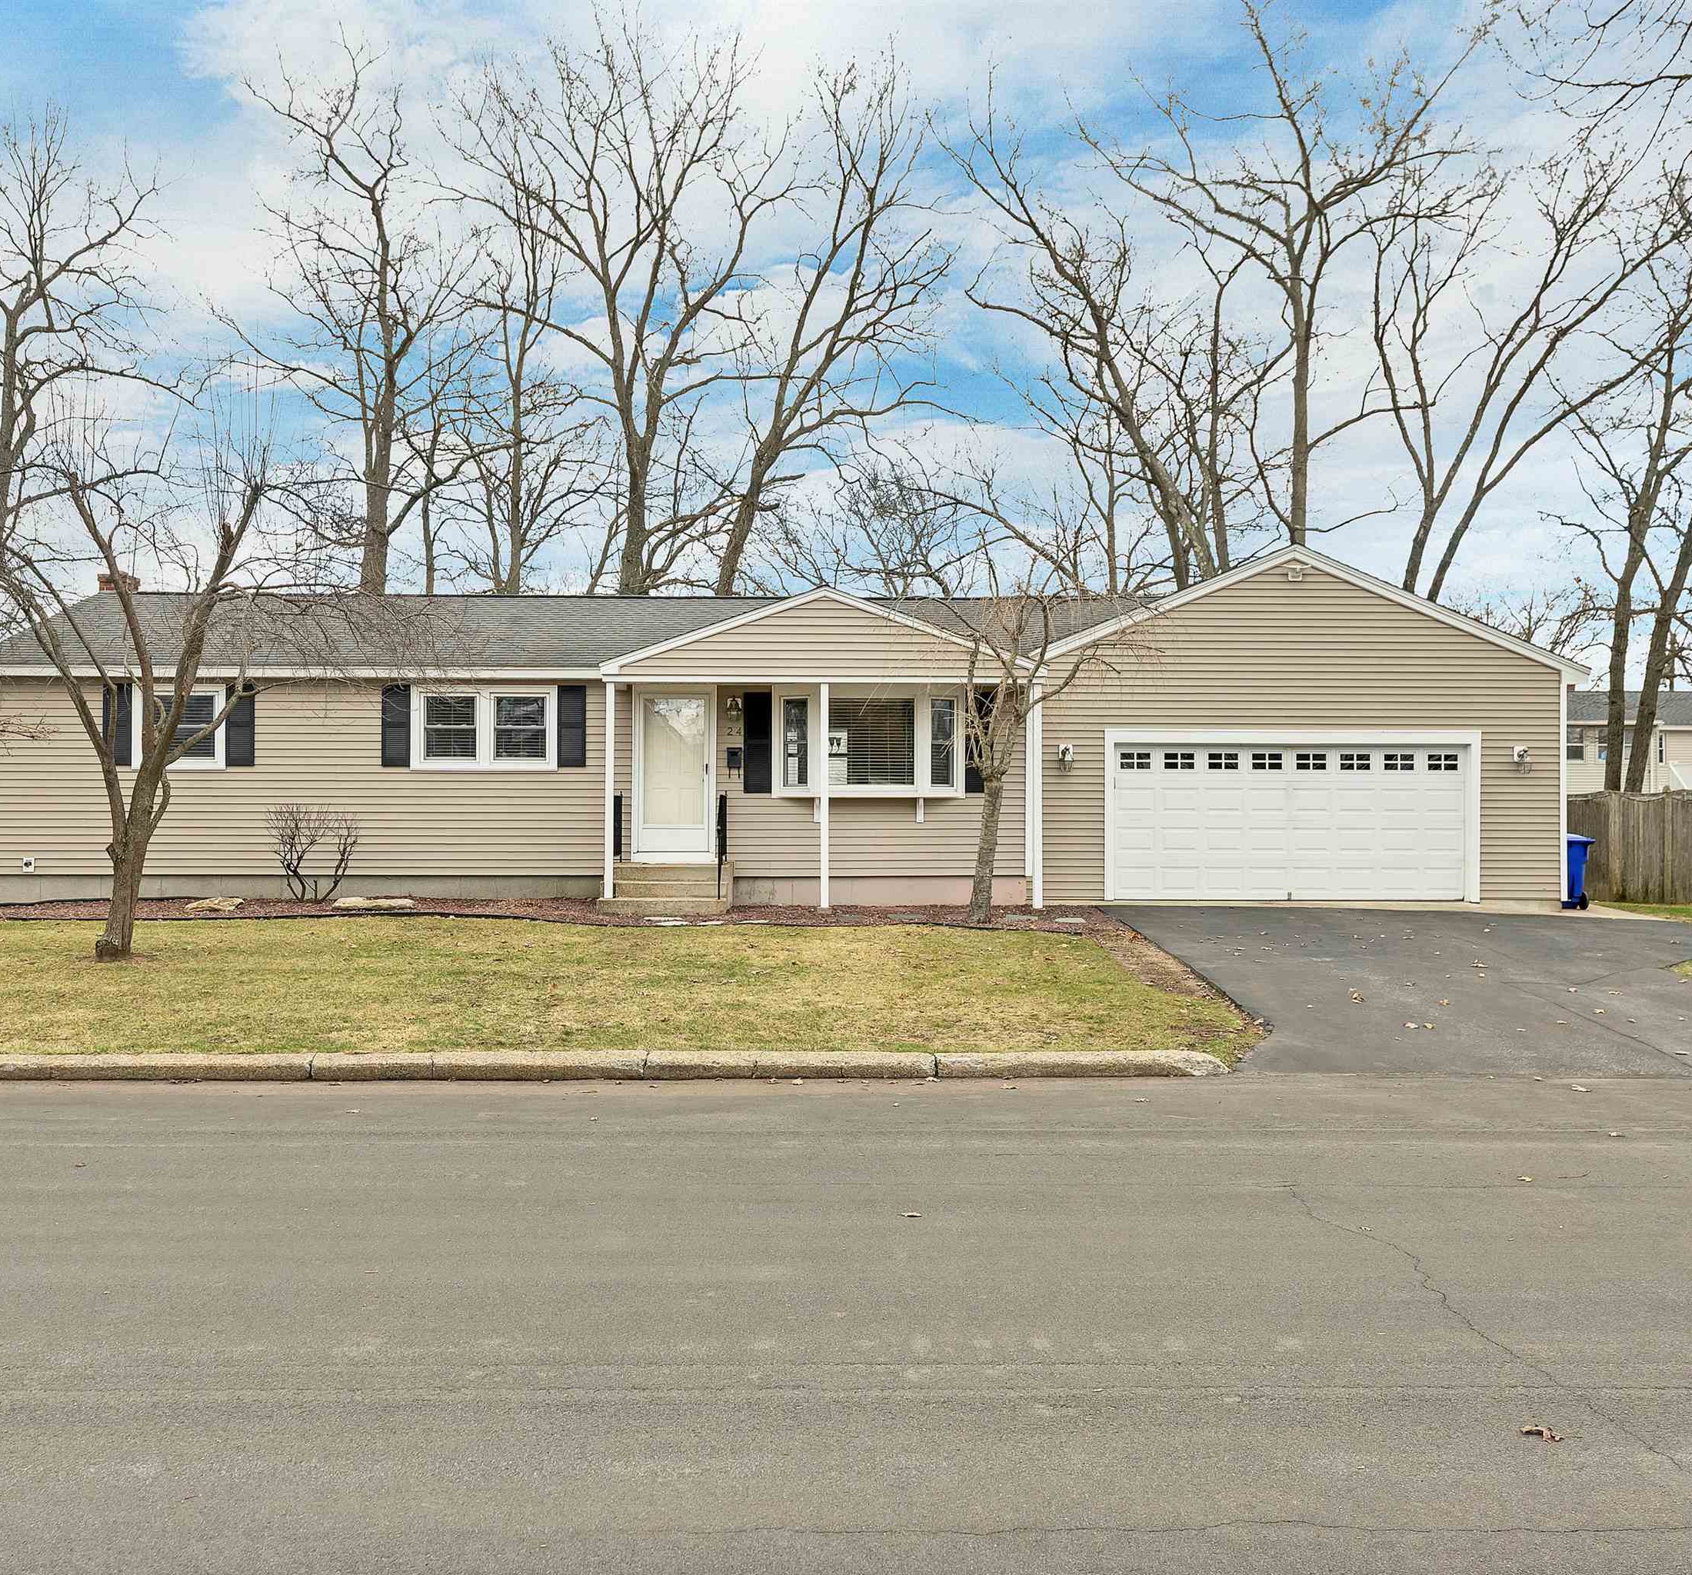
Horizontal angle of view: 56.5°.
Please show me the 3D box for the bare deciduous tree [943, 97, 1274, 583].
[{"bbox_3d":[6.224,-7.151,37.000,7.633,18.139,7.252,0,-1,-2],"label":"bare deciduous tree"}]

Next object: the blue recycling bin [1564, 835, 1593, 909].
[{"bbox_3d":[10.220,1.200,22.250,0.740,1.090,0.630,0,-1,21],"label":"blue recycling bin"}]

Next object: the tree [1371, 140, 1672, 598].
[{"bbox_3d":[16.088,-6.752,37.500,7.165,17.354,6.807,0,-1,-2],"label":"tree"}]

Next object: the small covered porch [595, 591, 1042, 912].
[{"bbox_3d":[-0.330,-0.440,19.750,5.450,3.920,1.750,0,0,-1],"label":"small covered porch"}]

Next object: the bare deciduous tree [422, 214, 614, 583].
[{"bbox_3d":[-8.627,-6.438,41.000,4.902,16.825,4.657,0,-1,-2],"label":"bare deciduous tree"}]

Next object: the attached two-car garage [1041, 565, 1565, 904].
[{"bbox_3d":[6.050,-0.784,24.884,7.390,4.780,6.900,0,-1,-2],"label":"attached two-car garage"}]

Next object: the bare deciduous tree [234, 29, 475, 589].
[{"bbox_3d":[-11.804,-8.032,38.000,6.013,19.928,5.713,0,-1,-2],"label":"bare deciduous tree"}]

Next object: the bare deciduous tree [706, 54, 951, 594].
[{"bbox_3d":[-0.350,-6.860,33.000,5.200,17.000,5.400,0,0,-1],"label":"bare deciduous tree"}]

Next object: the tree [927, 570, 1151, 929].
[{"bbox_3d":[2.190,-0.500,17.700,2.450,4.050,2.300,0,0,-1],"label":"tree"}]

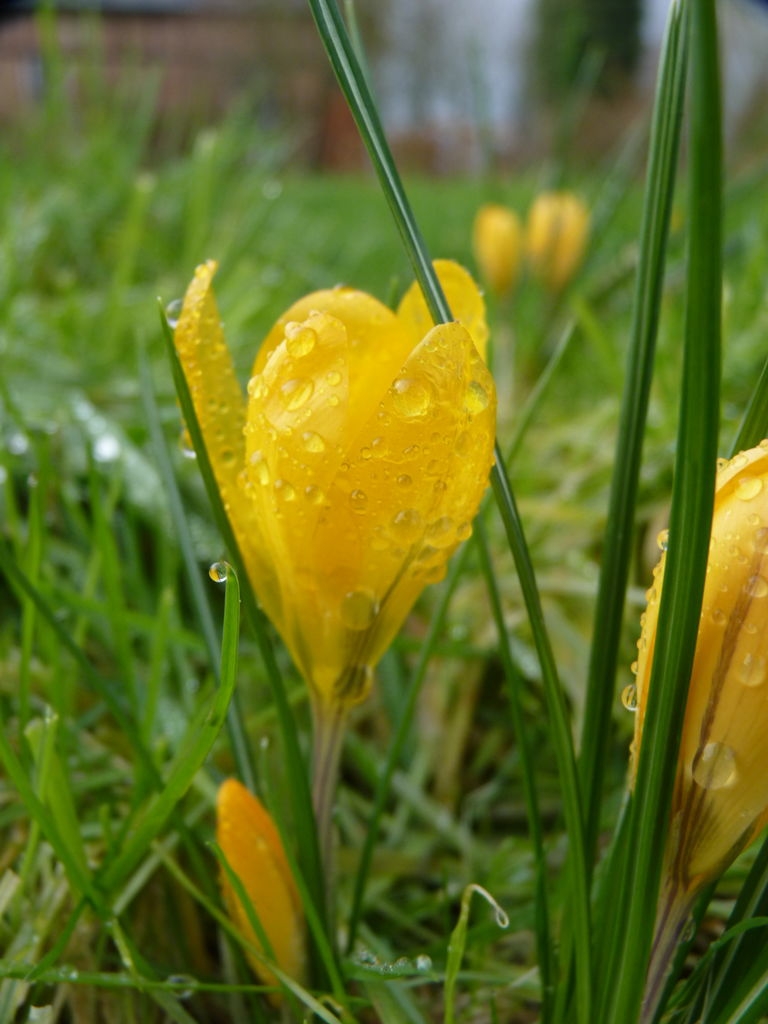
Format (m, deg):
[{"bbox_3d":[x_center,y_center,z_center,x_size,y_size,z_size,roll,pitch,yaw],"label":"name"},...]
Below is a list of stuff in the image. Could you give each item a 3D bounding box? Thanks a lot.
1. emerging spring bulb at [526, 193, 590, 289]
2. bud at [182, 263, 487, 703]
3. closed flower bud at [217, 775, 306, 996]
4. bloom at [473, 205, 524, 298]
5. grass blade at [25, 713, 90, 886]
[{"bbox_3d":[0.063,-0.099,0.400,0.021,0.034,0.020,4,18,0],"label":"emerging spring bulb"},{"bbox_3d":[-0.005,-0.001,0.114,0.032,0.047,0.031,0,18,0],"label":"bud"},{"bbox_3d":[-0.015,0.047,0.135,0.010,0.032,0.010,-9,18,0],"label":"closed flower bud"},{"bbox_3d":[0.042,-0.096,0.400,0.017,0.032,0.017,0,18,0],"label":"bloom"},{"bbox_3d":[-0.043,0.038,0.143,0.005,0.024,0.004,-9,18,0],"label":"grass blade"}]

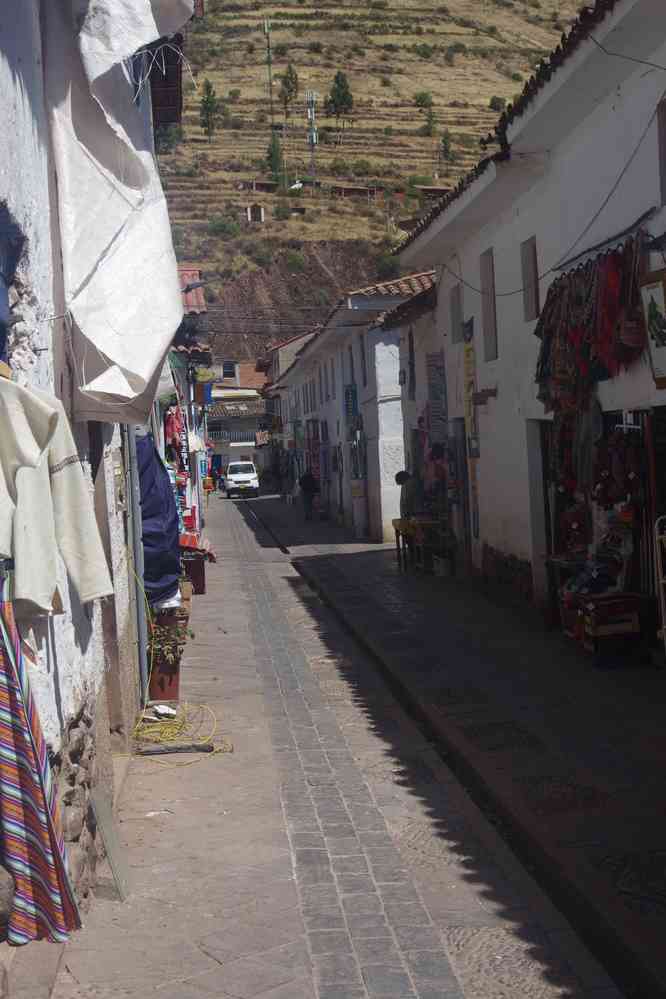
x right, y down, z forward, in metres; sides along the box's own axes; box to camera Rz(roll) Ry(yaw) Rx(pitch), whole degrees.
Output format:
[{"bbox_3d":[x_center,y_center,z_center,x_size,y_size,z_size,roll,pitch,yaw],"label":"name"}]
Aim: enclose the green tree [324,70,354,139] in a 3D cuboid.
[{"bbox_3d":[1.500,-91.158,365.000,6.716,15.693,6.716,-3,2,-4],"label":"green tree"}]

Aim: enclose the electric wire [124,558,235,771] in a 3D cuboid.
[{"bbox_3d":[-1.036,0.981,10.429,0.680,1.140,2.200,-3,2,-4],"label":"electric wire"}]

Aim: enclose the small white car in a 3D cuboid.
[{"bbox_3d":[-4.373,-0.947,76.000,1.620,1.780,3.950,-3,2,-4],"label":"small white car"}]

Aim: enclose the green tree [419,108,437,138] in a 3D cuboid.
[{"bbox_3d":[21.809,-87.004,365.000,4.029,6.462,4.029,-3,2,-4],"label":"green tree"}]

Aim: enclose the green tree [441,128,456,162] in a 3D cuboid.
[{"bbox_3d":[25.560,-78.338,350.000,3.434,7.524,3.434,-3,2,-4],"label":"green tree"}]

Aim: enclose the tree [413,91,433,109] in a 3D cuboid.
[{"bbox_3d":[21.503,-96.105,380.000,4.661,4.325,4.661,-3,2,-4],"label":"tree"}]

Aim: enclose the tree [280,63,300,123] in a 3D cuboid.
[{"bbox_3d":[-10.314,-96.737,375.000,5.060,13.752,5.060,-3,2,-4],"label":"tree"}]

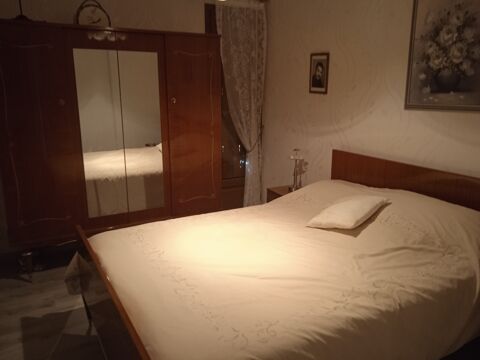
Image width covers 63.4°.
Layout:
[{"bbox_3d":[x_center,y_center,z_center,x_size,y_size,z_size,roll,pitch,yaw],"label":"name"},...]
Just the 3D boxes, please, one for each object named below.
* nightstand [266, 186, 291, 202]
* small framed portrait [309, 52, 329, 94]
[{"bbox_3d":[0.505,0.339,3.640,0.320,0.480,0.430,-7,15,-29],"label":"nightstand"},{"bbox_3d":[0.675,-0.917,3.351,0.020,0.335,0.240,-7,15,-29],"label":"small framed portrait"}]

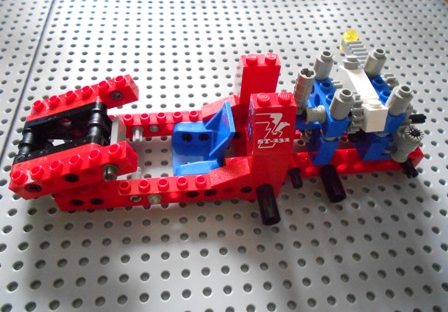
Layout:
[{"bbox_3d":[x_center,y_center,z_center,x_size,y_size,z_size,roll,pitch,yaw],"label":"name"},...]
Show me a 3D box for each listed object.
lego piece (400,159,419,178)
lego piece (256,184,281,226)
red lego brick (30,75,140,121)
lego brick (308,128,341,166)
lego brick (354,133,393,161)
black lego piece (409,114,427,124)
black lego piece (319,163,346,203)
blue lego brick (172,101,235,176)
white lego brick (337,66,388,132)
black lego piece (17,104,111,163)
[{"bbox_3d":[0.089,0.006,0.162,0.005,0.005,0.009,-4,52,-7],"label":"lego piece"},{"bbox_3d":[0.019,0.021,0.146,0.008,0.008,0.016,-4,52,-7],"label":"lego piece"},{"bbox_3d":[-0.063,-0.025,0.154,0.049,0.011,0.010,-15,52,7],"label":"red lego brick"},{"bbox_3d":[0.045,-0.004,0.152,0.008,0.016,0.008,-4,52,-7],"label":"lego brick"},{"bbox_3d":[0.072,-0.006,0.156,0.016,0.016,0.008,-4,52,-7],"label":"lego brick"},{"bbox_3d":[0.093,-0.018,0.162,0.010,0.005,0.005,-4,52,-7],"label":"black lego piece"},{"bbox_3d":[0.049,0.012,0.155,0.008,0.008,0.016,-4,52,-7],"label":"black lego piece"},{"bbox_3d":[-0.010,-0.008,0.155,0.028,0.029,0.032,-4,52,-7],"label":"blue lego brick"},{"bbox_3d":[0.060,-0.025,0.148,0.008,0.019,0.032,-4,25,-7],"label":"white lego brick"},{"bbox_3d":[-0.064,-0.006,0.146,0.040,0.018,0.024,-15,52,7],"label":"black lego piece"}]

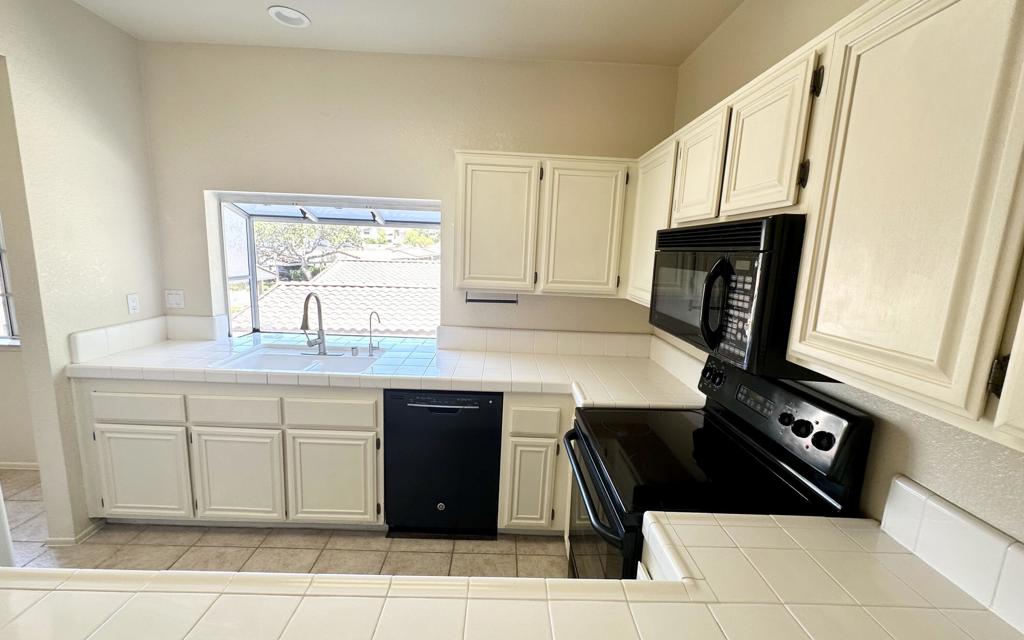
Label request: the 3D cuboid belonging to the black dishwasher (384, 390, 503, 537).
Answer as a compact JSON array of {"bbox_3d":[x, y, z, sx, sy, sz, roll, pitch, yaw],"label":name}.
[{"bbox_3d":[-0.368,0.738,2.458,0.612,0.863,0.595,2,9,-1],"label":"black dishwasher"}]

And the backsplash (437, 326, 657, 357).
[{"bbox_3d":[0.215,0.144,2.654,1.381,0.145,0.020,2,9,-1],"label":"backsplash"}]

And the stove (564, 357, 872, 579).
[{"bbox_3d":[0.555,0.778,1.480,0.673,1.181,0.780,2,9,-1],"label":"stove"}]

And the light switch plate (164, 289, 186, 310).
[{"bbox_3d":[-2.099,-0.130,2.576,0.114,0.115,0.010,2,9,-1],"label":"light switch plate"}]

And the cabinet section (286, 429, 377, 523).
[{"bbox_3d":[-0.946,0.786,2.419,0.463,0.518,0.520,2,9,-1],"label":"cabinet section"}]

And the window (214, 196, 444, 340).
[{"bbox_3d":[-1.162,-0.321,2.814,1.418,0.908,0.265,2,9,-1],"label":"window"}]

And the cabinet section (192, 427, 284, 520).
[{"bbox_3d":[-1.427,0.768,2.408,0.463,0.520,0.520,2,9,-1],"label":"cabinet section"}]

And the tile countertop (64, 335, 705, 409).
[{"bbox_3d":[-0.639,0.265,2.351,3.091,0.065,1.142,2,9,-1],"label":"tile countertop"}]

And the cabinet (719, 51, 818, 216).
[{"bbox_3d":[0.810,-0.452,1.103,0.306,0.352,0.372,2,9,-1],"label":"cabinet"}]

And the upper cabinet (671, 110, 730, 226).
[{"bbox_3d":[0.804,-0.515,1.483,0.306,0.352,0.398,2,9,-1],"label":"upper cabinet"}]

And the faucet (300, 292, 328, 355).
[{"bbox_3d":[-1.116,0.029,2.299,0.128,0.370,0.224,2,9,-1],"label":"faucet"}]

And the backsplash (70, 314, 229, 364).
[{"bbox_3d":[-2.013,0.095,2.379,0.319,0.145,0.704,2,9,-1],"label":"backsplash"}]

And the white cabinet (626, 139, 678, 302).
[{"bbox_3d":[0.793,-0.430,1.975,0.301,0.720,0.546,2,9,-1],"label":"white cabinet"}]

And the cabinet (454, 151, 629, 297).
[{"bbox_3d":[0.166,-0.524,2.379,0.951,0.720,0.339,2,9,-1],"label":"cabinet"}]

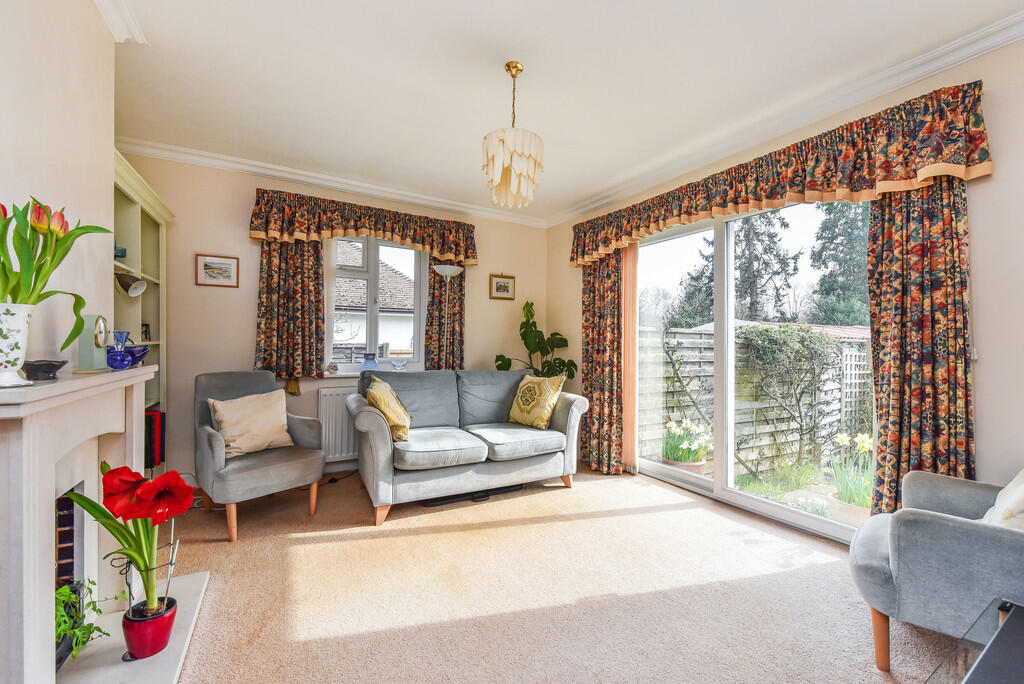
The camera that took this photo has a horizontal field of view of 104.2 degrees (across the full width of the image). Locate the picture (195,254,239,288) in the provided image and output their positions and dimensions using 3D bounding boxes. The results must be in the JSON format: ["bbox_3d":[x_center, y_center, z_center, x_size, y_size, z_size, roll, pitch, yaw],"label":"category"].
[{"bbox_3d":[-2.181,-0.518,2.958,0.261,0.228,0.020,0,0,-32],"label":"picture"}]

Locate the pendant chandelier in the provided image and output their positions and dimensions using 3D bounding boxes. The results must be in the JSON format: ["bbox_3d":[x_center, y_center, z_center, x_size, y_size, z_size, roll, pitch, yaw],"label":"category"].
[{"bbox_3d":[0.005,-1.018,1.965,0.295,0.700,0.295,0,0,0],"label":"pendant chandelier"}]

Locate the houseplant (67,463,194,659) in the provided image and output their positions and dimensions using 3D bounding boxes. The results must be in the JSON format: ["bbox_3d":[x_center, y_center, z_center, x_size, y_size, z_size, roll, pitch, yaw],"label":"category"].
[{"bbox_3d":[-1.266,0.732,1.339,0.307,0.629,0.256,0,0,-32],"label":"houseplant"}]

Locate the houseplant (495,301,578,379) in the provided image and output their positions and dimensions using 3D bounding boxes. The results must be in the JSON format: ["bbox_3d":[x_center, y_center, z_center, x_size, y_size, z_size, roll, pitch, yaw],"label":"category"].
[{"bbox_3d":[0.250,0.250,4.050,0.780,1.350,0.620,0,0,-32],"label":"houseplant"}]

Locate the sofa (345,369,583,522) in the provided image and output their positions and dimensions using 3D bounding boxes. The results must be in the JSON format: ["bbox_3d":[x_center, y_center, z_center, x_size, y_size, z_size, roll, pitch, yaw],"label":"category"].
[{"bbox_3d":[-0.345,0.665,3.075,1.700,0.870,0.840,0,0,-27],"label":"sofa"}]

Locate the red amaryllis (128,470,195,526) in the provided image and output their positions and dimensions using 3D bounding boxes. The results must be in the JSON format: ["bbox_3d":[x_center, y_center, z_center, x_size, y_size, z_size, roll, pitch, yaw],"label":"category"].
[{"bbox_3d":[-1.173,0.524,1.333,0.143,0.187,0.169,0,0,30],"label":"red amaryllis"}]

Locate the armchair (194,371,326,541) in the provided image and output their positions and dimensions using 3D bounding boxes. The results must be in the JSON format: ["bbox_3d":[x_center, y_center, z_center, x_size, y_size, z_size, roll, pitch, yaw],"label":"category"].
[{"bbox_3d":[-1.615,0.660,2.555,0.690,0.875,0.610,0,0,41],"label":"armchair"}]

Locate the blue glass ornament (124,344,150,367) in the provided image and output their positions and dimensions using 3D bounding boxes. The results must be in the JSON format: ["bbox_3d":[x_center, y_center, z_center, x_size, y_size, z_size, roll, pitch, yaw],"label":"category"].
[{"bbox_3d":[-1.508,0.054,1.580,0.120,0.088,0.120,0,0,-31],"label":"blue glass ornament"}]

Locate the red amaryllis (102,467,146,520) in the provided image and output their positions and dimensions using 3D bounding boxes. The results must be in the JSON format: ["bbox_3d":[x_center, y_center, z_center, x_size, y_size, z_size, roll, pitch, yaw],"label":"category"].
[{"bbox_3d":[-1.292,0.507,1.336,0.138,0.182,0.153,0,0,-23],"label":"red amaryllis"}]

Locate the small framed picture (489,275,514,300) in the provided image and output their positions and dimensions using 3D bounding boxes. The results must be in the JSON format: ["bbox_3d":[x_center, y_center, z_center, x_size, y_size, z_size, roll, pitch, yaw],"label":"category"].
[{"bbox_3d":[-0.099,-0.580,4.253,0.316,0.261,0.020,0,0,-32],"label":"small framed picture"}]

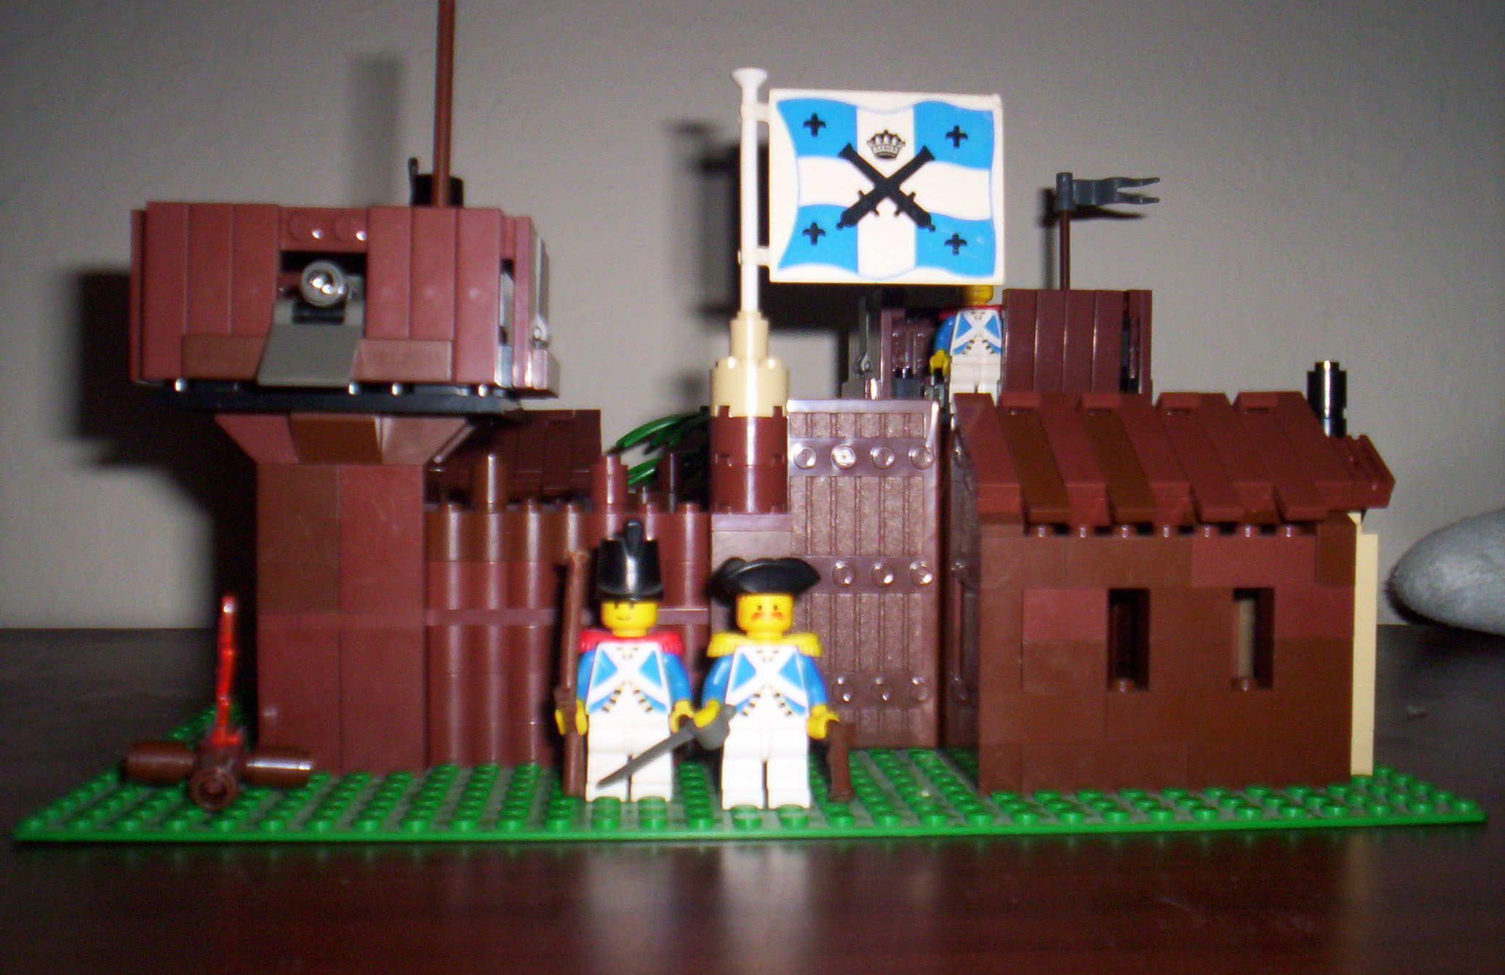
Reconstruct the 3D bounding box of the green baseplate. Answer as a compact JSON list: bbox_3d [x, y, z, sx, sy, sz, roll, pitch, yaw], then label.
[{"bbox_3d":[-0.006,0.056,0.399,0.256,0.003,0.256,0,1,-4],"label":"green baseplate"}]

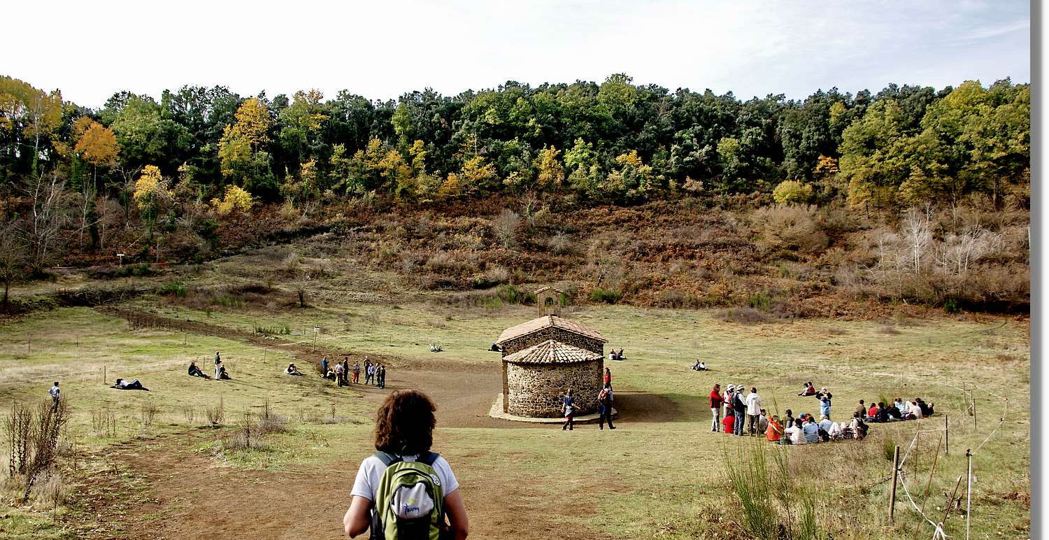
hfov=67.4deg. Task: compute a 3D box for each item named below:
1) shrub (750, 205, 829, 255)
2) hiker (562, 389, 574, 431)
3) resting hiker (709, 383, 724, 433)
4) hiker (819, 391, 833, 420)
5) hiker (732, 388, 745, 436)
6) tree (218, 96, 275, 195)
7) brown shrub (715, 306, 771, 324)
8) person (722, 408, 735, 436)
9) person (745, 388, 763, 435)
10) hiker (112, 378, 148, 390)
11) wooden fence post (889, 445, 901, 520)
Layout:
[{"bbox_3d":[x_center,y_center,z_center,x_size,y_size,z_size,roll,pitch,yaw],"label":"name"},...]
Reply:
[{"bbox_3d":[37.804,-5.603,112.000,11.000,6.500,9.000,0,0,0],"label":"shrub"},{"bbox_3d":[1.752,5.555,31.300,0.500,1.630,0.500,-1,0,-41],"label":"hiker"},{"bbox_3d":[7.036,5.058,28.800,0.480,1.740,0.500,0,0,-9],"label":"resting hiker"},{"bbox_3d":[11.042,5.207,28.900,0.580,1.680,0.450,-1,0,13],"label":"hiker"},{"bbox_3d":[7.473,4.876,27.300,0.500,1.740,0.520,-1,0,-22],"label":"hiker"},{"bbox_3d":[-52.268,-23.368,148.000,10.500,18.600,10.000,0,0,0],"label":"tree"},{"bbox_3d":[23.329,4.752,84.000,5.900,1.800,4.000,-1,0,0],"label":"brown shrub"},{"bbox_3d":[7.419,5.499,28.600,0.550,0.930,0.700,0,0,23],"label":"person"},{"bbox_3d":[7.942,4.903,27.200,0.540,1.670,0.420,-1,0,-9],"label":"person"},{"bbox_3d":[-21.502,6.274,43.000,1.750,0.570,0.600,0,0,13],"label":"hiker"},{"bbox_3d":[5.648,3.239,12.000,0.060,1.150,0.060,5,0,0],"label":"wooden fence post"}]

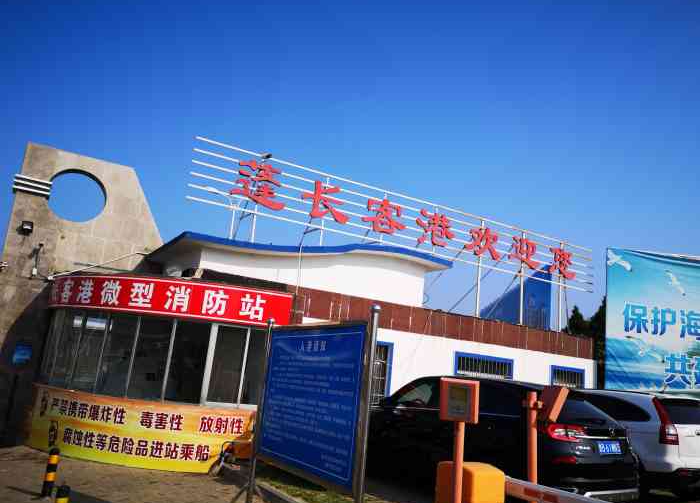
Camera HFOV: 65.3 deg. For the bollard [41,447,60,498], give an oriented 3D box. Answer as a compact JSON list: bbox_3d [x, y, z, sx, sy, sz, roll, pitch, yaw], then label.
[{"bbox_3d":[-3.252,2.371,5.900,0.115,0.490,0.115,12,-14,-29],"label":"bollard"}]

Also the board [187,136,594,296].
[{"bbox_3d":[2.057,-0.510,13.408,11.927,1.260,0.300,12,-14,-29],"label":"board"}]

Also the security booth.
[{"bbox_3d":[-2.911,1.843,8.424,3.350,2.620,2.250,11,-13,-24],"label":"security booth"}]

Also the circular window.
[{"bbox_3d":[-4.587,-0.903,9.199,0.900,0.900,0.250,12,-14,-29],"label":"circular window"}]

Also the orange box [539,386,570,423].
[{"bbox_3d":[1.374,1.043,3.750,0.060,0.225,0.225,31,-17,-3],"label":"orange box"}]

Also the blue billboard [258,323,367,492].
[{"bbox_3d":[-0.364,1.213,4.561,0.060,1.194,1.524,14,-14,-34],"label":"blue billboard"}]

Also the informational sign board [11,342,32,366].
[{"bbox_3d":[-5.038,1.583,8.391,0.240,0.300,0.040,12,-14,-29],"label":"informational sign board"}]

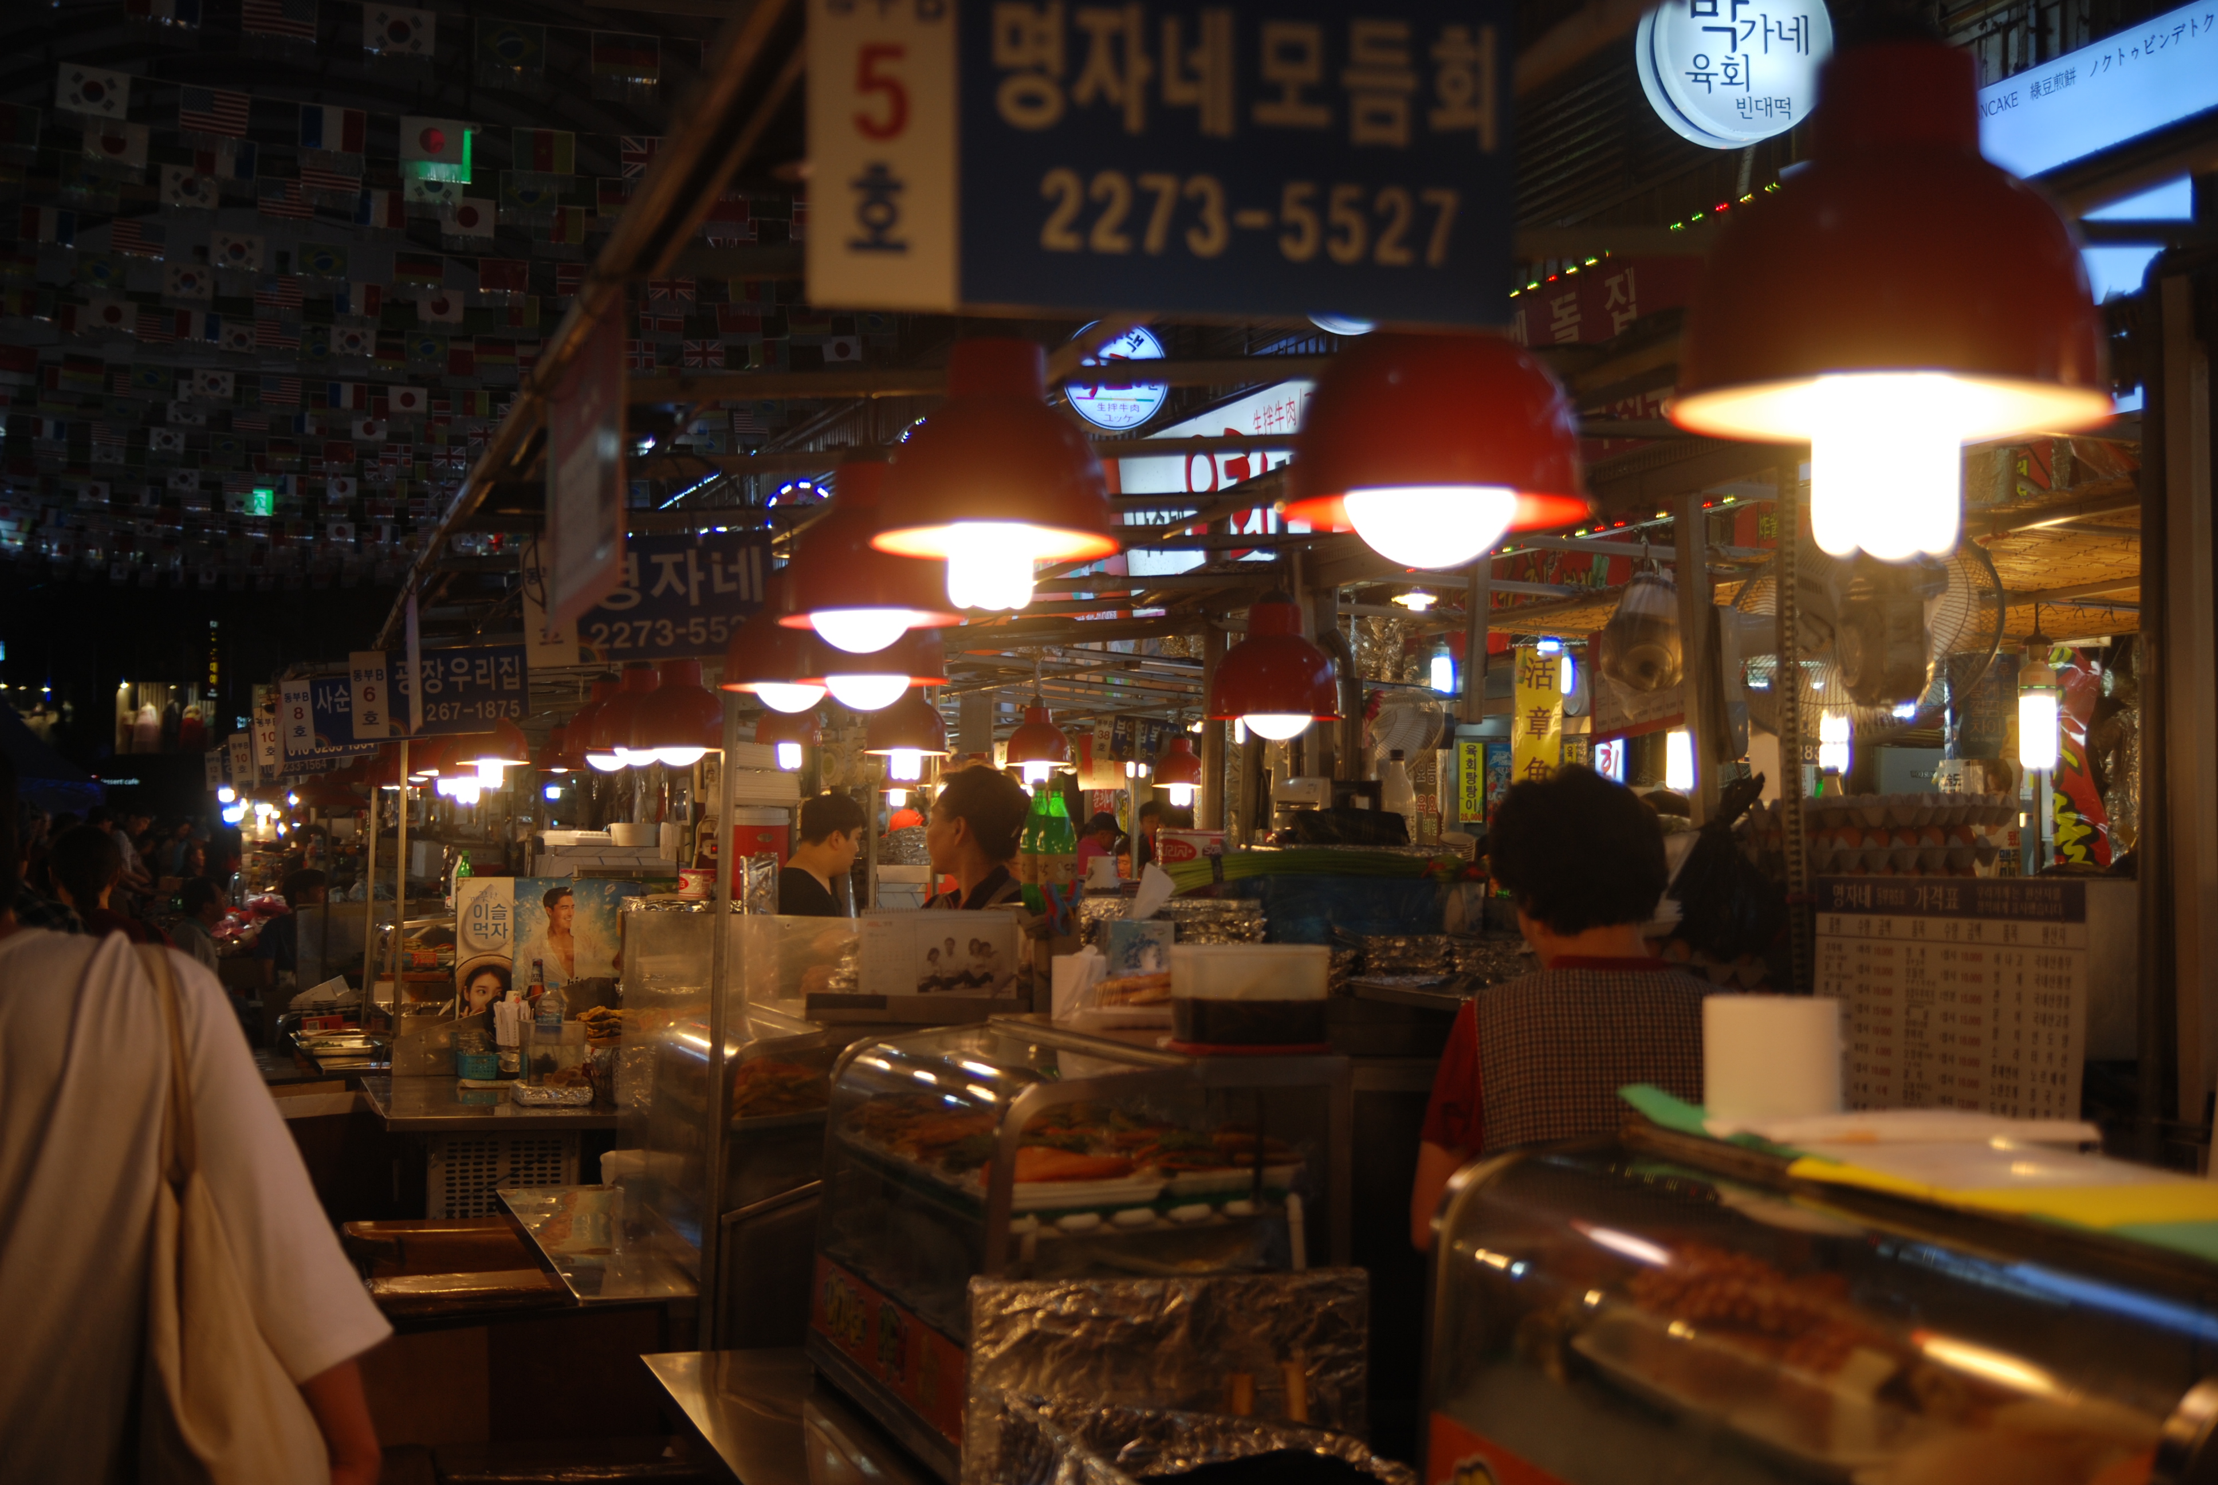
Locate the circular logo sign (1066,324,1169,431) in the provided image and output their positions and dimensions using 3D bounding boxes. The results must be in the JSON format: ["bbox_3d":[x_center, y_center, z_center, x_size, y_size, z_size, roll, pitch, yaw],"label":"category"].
[{"bbox_3d":[0.049,-2.082,16.200,0.600,0.600,0.130,2,-3,-17],"label":"circular logo sign"}]

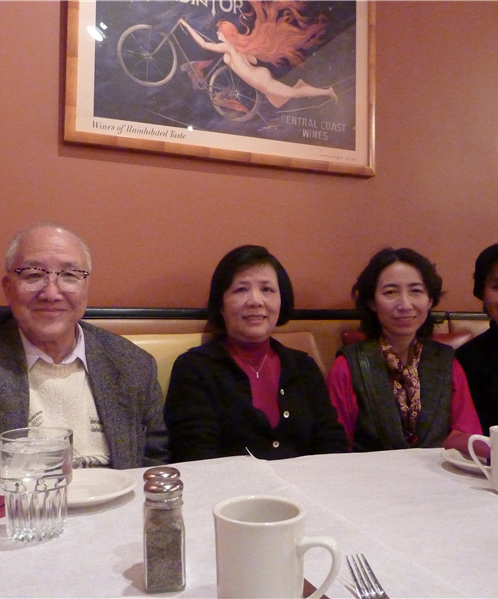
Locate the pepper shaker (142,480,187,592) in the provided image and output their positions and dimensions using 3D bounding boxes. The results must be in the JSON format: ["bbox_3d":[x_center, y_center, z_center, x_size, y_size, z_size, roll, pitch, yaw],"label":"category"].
[{"bbox_3d":[-0.083,0.230,0.573,0.037,0.104,0.037,0,-2,-2],"label":"pepper shaker"}]

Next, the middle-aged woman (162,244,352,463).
[{"bbox_3d":[0.089,0.460,1.221,0.470,1.200,0.680,1,-3,-17],"label":"middle-aged woman"}]

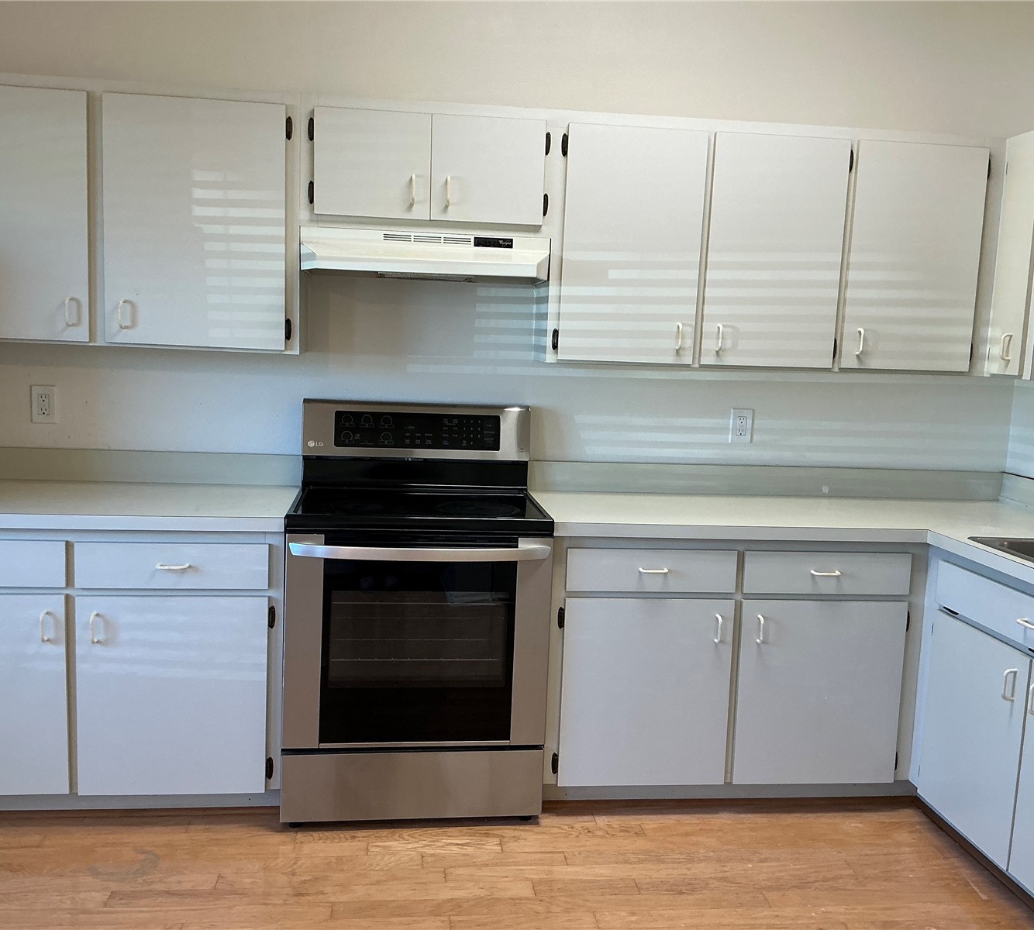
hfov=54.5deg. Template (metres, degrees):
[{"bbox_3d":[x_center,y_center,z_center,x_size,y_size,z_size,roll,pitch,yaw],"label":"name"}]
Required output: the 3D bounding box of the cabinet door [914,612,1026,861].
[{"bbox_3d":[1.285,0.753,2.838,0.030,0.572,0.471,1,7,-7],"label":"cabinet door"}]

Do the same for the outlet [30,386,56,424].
[{"bbox_3d":[-1.553,-0.198,3.290,0.074,0.119,0.012,1,7,-7],"label":"outlet"}]

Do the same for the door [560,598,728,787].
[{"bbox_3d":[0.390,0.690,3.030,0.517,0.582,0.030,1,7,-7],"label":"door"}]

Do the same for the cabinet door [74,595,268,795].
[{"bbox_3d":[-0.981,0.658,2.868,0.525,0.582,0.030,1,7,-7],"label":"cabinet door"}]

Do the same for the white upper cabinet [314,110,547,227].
[{"bbox_3d":[-0.276,-0.914,3.170,0.701,0.333,0.355,1,7,-7],"label":"white upper cabinet"}]

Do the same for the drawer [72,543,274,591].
[{"bbox_3d":[-0.981,0.257,3.002,0.523,0.129,0.450,1,7,-7],"label":"drawer"}]

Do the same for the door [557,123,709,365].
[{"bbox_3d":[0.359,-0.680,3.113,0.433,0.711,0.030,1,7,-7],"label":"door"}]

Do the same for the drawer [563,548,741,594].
[{"bbox_3d":[0.376,0.288,3.157,0.511,0.127,0.450,1,7,-7],"label":"drawer"}]

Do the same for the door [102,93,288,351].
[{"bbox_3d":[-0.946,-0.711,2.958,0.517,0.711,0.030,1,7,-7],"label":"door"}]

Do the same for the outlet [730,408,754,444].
[{"bbox_3d":[0.799,-0.137,3.561,0.074,0.119,0.012,1,7,-7],"label":"outlet"}]

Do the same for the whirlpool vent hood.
[{"bbox_3d":[-0.283,-0.652,3.154,0.756,0.133,0.450,1,7,-7],"label":"whirlpool vent hood"}]

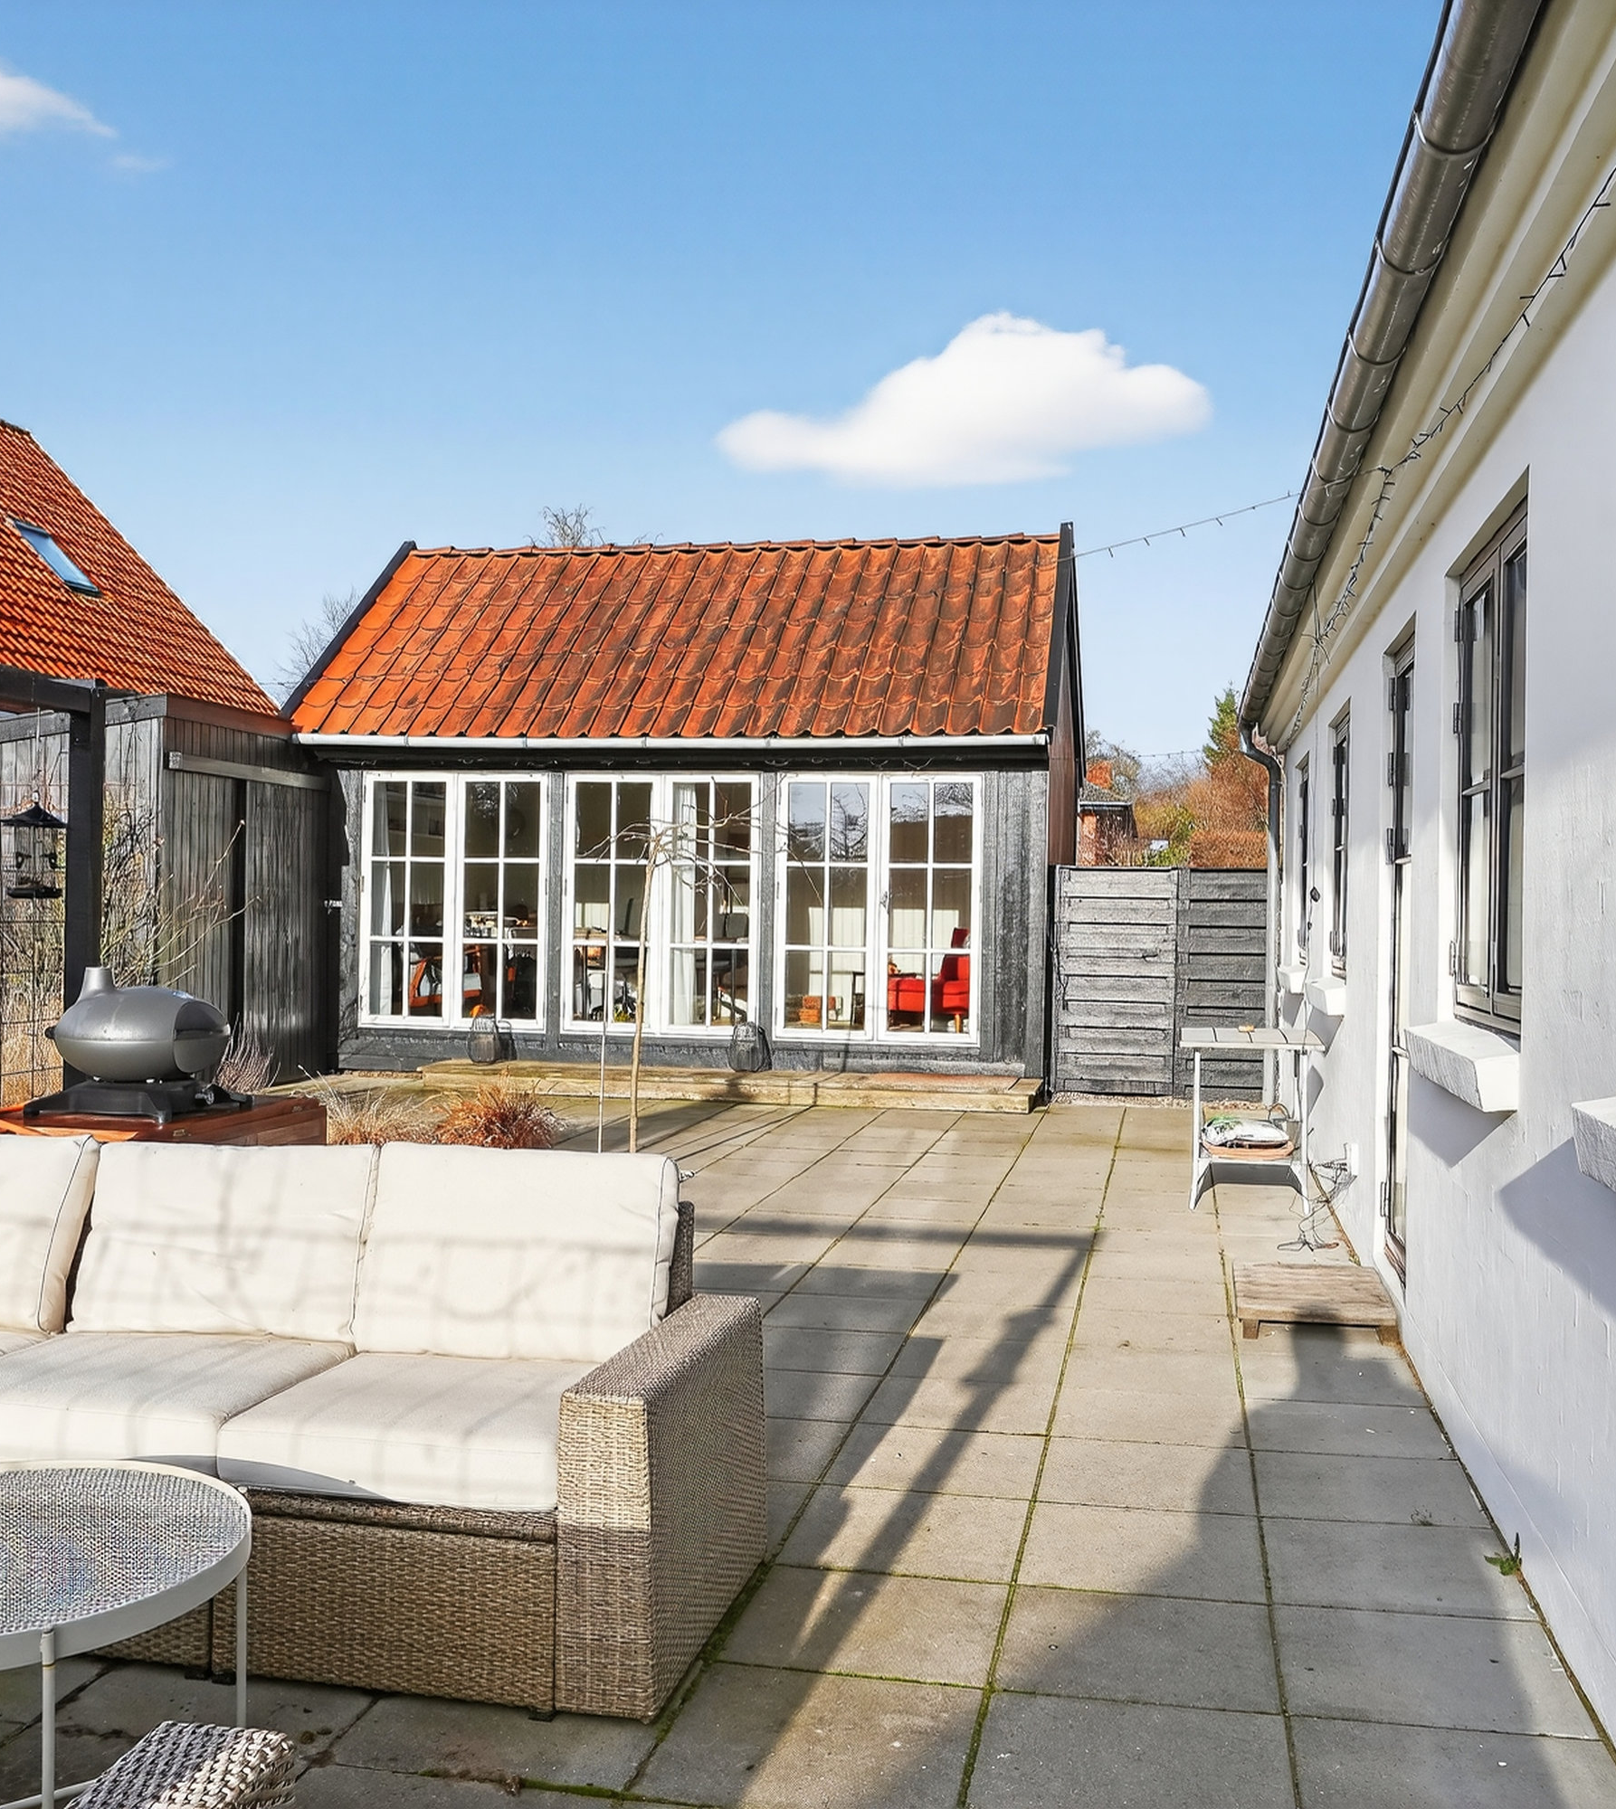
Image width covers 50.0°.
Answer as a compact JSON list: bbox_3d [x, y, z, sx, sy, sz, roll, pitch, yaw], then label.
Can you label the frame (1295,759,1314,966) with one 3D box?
[{"bbox_3d":[2.799,-0.218,9.626,0.100,1.140,1.050,1,0,12],"label":"frame"}]

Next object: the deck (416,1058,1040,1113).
[{"bbox_3d":[-0.489,1.240,11.752,4.040,0.120,0.870,1,0,8],"label":"deck"}]

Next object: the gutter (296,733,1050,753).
[{"bbox_3d":[-1.010,-1.120,11.919,5.300,0.100,0.120,1,0,8],"label":"gutter"}]

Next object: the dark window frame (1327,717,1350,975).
[{"bbox_3d":[2.345,-0.235,7.476,0.100,1.140,1.050,1,0,12],"label":"dark window frame"}]

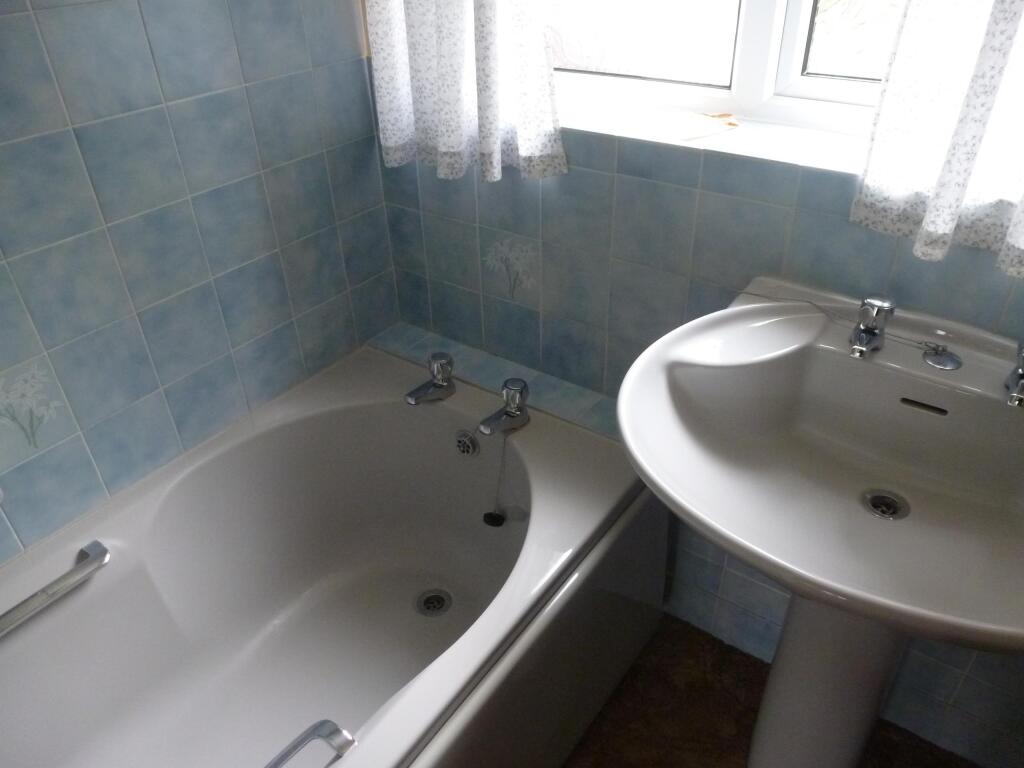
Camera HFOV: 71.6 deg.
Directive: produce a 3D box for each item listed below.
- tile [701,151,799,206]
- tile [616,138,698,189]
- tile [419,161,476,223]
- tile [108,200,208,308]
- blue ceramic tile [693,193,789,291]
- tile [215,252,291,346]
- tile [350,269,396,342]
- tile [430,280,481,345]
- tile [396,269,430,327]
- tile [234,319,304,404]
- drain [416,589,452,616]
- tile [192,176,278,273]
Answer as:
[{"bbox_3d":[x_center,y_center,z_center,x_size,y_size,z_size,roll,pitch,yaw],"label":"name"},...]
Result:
[{"bbox_3d":[0.355,-0.308,1.059,0.148,0.062,0.010,20,40,30],"label":"tile"},{"bbox_3d":[0.239,-0.359,1.154,0.147,0.065,0.009,20,39,29],"label":"tile"},{"bbox_3d":[-0.127,-0.401,1.421,0.146,0.146,0.010,20,39,29],"label":"tile"},{"bbox_3d":[-0.573,-0.213,1.162,0.010,0.146,0.146,20,39,29],"label":"tile"},{"bbox_3d":[0.365,-0.225,1.142,0.147,0.147,0.009,20,39,29],"label":"blue ceramic tile"},{"bbox_3d":[-0.487,-0.160,1.341,0.010,0.146,0.146,20,39,29],"label":"tile"},{"bbox_3d":[-0.314,-0.177,1.618,0.010,0.138,0.137,20,40,30],"label":"tile"},{"bbox_3d":[-0.124,-0.160,1.618,0.151,0.142,0.010,20,39,29],"label":"tile"},{"bbox_3d":[-0.226,-0.196,1.655,0.109,0.140,0.009,20,39,29],"label":"tile"},{"bbox_3d":[-0.488,-0.041,1.448,0.010,0.141,0.148,20,39,29],"label":"tile"},{"bbox_3d":[-0.164,0.462,1.499,0.075,0.012,0.075,-1,34,1],"label":"drain"},{"bbox_3d":[-0.491,-0.285,1.271,0.009,0.147,0.147,20,39,29],"label":"tile"}]

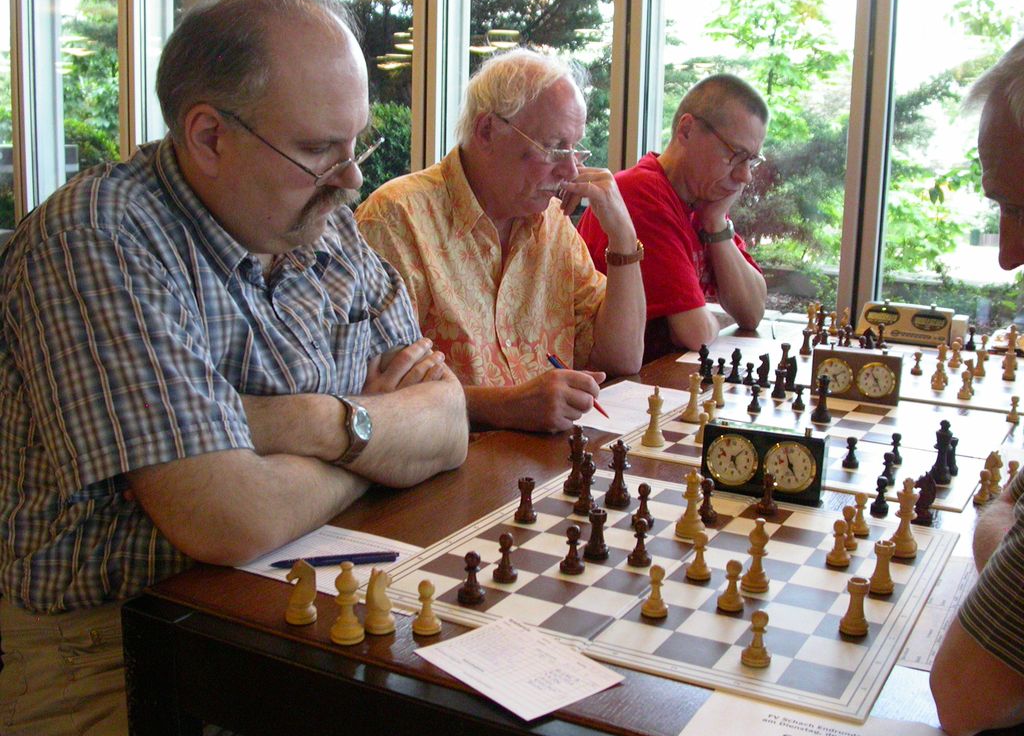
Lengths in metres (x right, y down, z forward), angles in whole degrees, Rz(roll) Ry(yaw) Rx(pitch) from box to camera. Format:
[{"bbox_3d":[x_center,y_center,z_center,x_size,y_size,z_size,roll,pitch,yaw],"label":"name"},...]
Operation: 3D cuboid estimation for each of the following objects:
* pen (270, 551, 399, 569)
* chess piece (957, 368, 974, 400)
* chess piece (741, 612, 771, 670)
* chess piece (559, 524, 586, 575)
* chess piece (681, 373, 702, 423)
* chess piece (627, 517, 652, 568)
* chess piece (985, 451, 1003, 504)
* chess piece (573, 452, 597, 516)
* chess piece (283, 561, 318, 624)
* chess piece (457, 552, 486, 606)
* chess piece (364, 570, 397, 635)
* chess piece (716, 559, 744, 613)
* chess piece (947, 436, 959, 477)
[{"bbox_3d":[-0.178,0.195,1.136,0.132,0.012,0.012,-2,12,-16],"label":"pen"},{"bbox_3d":[0.776,0.030,1.921,0.025,0.049,0.025,8,13,29],"label":"chess piece"},{"bbox_3d":[0.207,0.225,0.944,0.026,0.048,0.026,7,14,29],"label":"chess piece"},{"bbox_3d":[0.063,0.186,1.159,0.025,0.048,0.025,1,12,3],"label":"chess piece"},{"bbox_3d":[0.284,0.045,1.773,0.032,0.077,0.032,2,12,9],"label":"chess piece"},{"bbox_3d":[0.134,0.179,1.163,0.026,0.049,0.026,1,12,0],"label":"chess piece"},{"bbox_3d":[0.622,0.134,1.444,0.027,0.058,0.027,9,14,33],"label":"chess piece"},{"bbox_3d":[0.088,0.137,1.336,0.028,0.073,0.028,1,12,4],"label":"chess piece"},{"bbox_3d":[-0.188,0.198,1.003,0.030,0.057,0.030,1,12,-3],"label":"chess piece"},{"bbox_3d":[-0.038,0.200,1.085,0.026,0.048,0.026,0,12,-2],"label":"chess piece"},{"bbox_3d":[-0.120,0.211,1.028,0.027,0.059,0.027,9,14,34],"label":"chess piece"},{"bbox_3d":[0.204,0.199,1.037,0.026,0.048,0.026,8,13,29],"label":"chess piece"},{"bbox_3d":[0.590,0.118,1.510,0.026,0.052,0.026,7,14,29],"label":"chess piece"}]

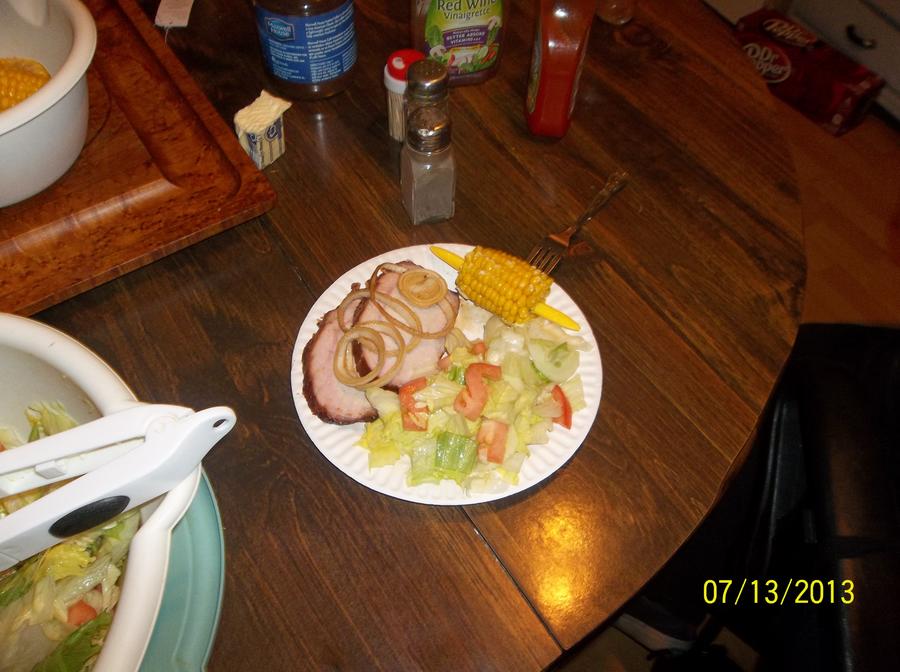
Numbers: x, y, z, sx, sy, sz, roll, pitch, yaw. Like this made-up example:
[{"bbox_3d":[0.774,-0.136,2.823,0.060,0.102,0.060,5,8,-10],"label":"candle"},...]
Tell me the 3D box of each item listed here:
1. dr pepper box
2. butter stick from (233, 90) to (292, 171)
[{"bbox_3d":[0.978,-0.736,1.959,0.128,0.124,0.402,-31,61,-22],"label":"dr pepper box"},{"bbox_3d":[-0.174,-0.191,0.653,0.036,0.043,0.042,33,60,19],"label":"butter stick"}]

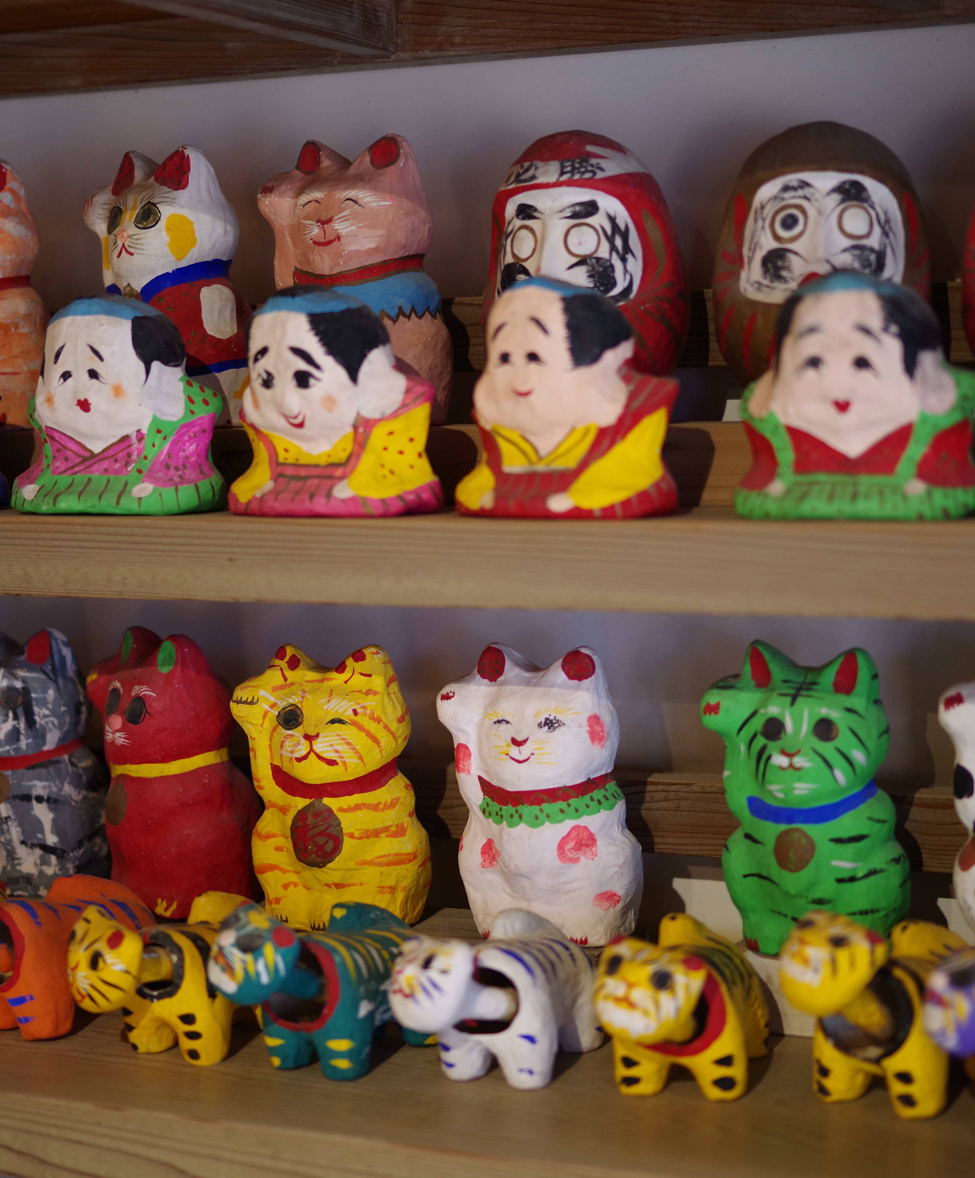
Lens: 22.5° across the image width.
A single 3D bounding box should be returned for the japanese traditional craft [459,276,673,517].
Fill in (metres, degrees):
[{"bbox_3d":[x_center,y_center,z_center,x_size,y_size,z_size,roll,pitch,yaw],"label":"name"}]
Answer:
[{"bbox_3d":[0.031,-0.077,0.978,0.087,0.093,0.066,2,6,28],"label":"japanese traditional craft"}]

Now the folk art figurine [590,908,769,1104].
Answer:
[{"bbox_3d":[0.077,0.152,0.921,0.050,0.062,0.103,1,5,18],"label":"folk art figurine"}]

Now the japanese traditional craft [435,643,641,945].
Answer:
[{"bbox_3d":[0.022,0.087,1.041,0.082,0.126,0.072,1,5,19],"label":"japanese traditional craft"}]

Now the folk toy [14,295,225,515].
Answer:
[{"bbox_3d":[-0.162,-0.081,1.071,0.090,0.092,0.068,0,5,16],"label":"folk toy"}]

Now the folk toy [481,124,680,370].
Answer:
[{"bbox_3d":[0.042,-0.132,1.018,0.082,0.114,0.080,1,5,24],"label":"folk toy"}]

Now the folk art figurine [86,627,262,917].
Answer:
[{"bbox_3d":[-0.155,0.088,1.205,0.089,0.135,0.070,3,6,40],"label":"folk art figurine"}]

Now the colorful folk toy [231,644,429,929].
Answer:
[{"bbox_3d":[-0.076,0.092,1.172,0.094,0.129,0.073,0,5,13],"label":"colorful folk toy"}]

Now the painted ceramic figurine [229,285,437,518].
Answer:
[{"bbox_3d":[-0.055,-0.067,0.886,0.072,0.082,0.054,2,6,27],"label":"painted ceramic figurine"}]

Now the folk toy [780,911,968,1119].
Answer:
[{"bbox_3d":[0.152,0.152,0.900,0.050,0.064,0.103,2,6,35],"label":"folk toy"}]

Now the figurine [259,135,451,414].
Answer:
[{"bbox_3d":[-0.057,-0.134,1.058,0.075,0.120,0.066,1,6,26],"label":"figurine"}]

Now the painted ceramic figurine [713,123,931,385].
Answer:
[{"bbox_3d":[0.142,-0.137,1.046,0.092,0.122,0.089,0,5,9],"label":"painted ceramic figurine"}]

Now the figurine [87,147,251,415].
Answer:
[{"bbox_3d":[-0.154,-0.146,1.180,0.080,0.129,0.062,3,6,37],"label":"figurine"}]

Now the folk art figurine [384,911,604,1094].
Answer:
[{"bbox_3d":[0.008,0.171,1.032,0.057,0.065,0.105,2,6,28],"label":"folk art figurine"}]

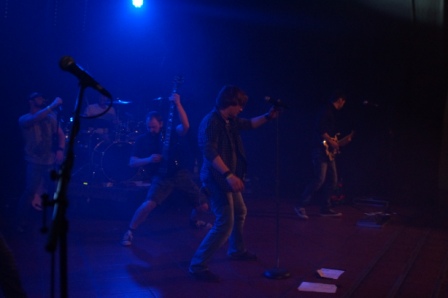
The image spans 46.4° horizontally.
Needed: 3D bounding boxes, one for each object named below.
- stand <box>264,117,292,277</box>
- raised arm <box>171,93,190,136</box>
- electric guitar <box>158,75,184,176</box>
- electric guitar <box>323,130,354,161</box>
[{"bbox_3d":[0.508,0.424,4.840,0.250,1.480,0.250,0,5,0],"label":"stand"},{"bbox_3d":[-0.500,-0.393,5.970,0.220,0.490,0.240,-1,5,-9],"label":"raised arm"},{"bbox_3d":[-0.605,-0.262,6.020,0.330,1.160,0.080,11,2,-10],"label":"electric guitar"},{"bbox_3d":[1.670,-0.120,7.460,0.080,0.330,1.000,0,15,36],"label":"electric guitar"}]

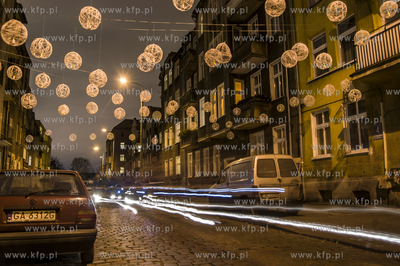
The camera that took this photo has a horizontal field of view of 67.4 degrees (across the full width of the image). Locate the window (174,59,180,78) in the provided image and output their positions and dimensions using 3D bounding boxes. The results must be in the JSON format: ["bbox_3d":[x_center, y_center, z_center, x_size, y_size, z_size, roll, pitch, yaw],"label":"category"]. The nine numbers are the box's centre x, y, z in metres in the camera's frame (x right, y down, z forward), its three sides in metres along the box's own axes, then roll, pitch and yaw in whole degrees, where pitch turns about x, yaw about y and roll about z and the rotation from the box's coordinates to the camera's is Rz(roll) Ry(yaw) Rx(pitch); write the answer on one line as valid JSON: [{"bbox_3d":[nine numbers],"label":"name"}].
[{"bbox_3d":[-2.473,-6.874,32.112,0.150,1.700,1.400,3,-10,-22],"label":"window"}]

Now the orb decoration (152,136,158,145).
[{"bbox_3d":[-2.796,0.495,18.787,0.420,0.420,0.420,3,-10,-20],"label":"orb decoration"}]

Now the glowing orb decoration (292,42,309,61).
[{"bbox_3d":[2.412,-1.939,7.193,0.420,0.420,0.420,3,-10,-20],"label":"glowing orb decoration"}]

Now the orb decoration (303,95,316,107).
[{"bbox_3d":[3.905,-1.135,10.667,0.420,0.420,0.420,5,-12,-23],"label":"orb decoration"}]

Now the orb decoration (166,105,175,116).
[{"bbox_3d":[-1.232,-0.957,12.868,0.395,0.395,0.395,0,-9,0],"label":"orb decoration"}]

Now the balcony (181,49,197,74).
[{"bbox_3d":[-0.789,-6.449,27.282,1.050,1.100,2.800,3,-10,-22],"label":"balcony"}]

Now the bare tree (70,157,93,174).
[{"bbox_3d":[-37.563,11.987,95.000,7.200,9.507,7.200,3,-10,-20],"label":"bare tree"}]

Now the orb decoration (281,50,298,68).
[{"bbox_3d":[2.183,-1.792,7.297,0.399,0.411,0.399,-1,-9,0],"label":"orb decoration"}]

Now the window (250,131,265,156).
[{"bbox_3d":[3.417,1.076,17.755,0.150,2.160,1.408,5,-12,-23],"label":"window"}]

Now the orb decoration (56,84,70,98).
[{"bbox_3d":[-4.086,-1.246,8.965,0.399,0.411,0.399,-1,-9,0],"label":"orb decoration"}]

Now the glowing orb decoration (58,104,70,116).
[{"bbox_3d":[-5.540,-0.928,12.200,0.460,0.460,0.460,-1,-10,0],"label":"glowing orb decoration"}]

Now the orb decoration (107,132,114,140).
[{"bbox_3d":[-5.745,0.225,19.281,0.460,0.460,0.460,-1,-10,0],"label":"orb decoration"}]

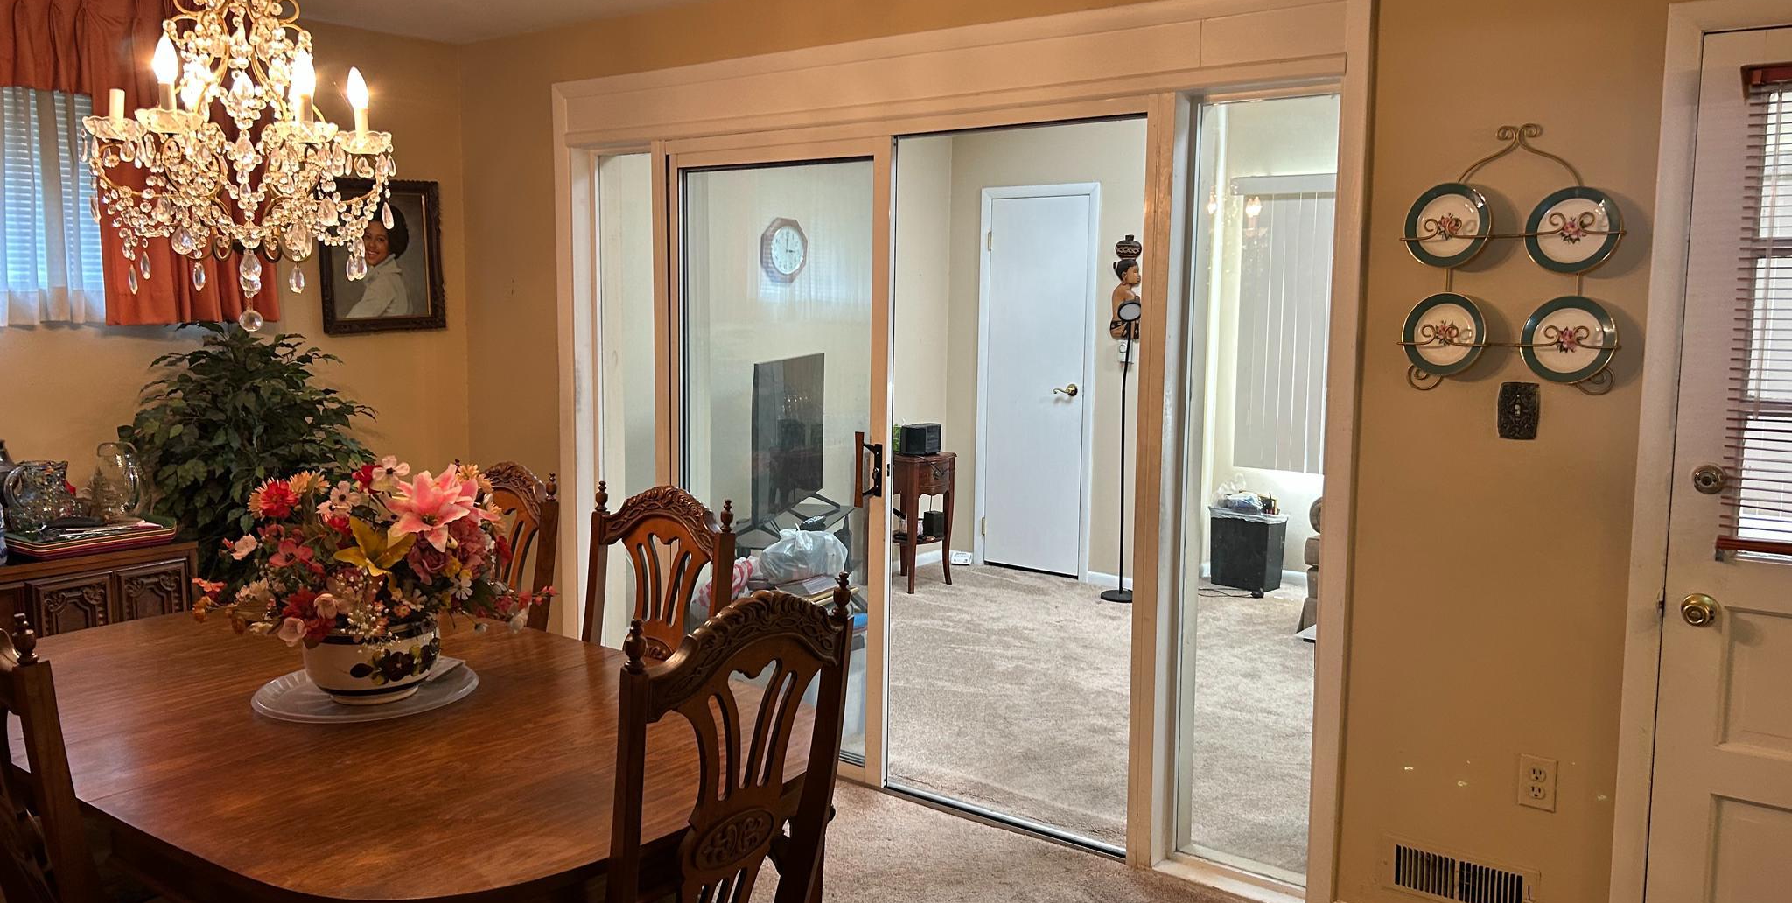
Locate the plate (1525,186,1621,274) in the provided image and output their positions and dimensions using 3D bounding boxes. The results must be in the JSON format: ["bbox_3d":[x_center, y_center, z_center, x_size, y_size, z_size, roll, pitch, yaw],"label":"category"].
[{"bbox_3d":[1.388,-0.453,2.761,0.182,0.182,0.025,5,8,37],"label":"plate"}]

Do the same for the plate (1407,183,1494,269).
[{"bbox_3d":[1.193,-0.488,2.907,0.182,0.182,0.025,5,8,37],"label":"plate"}]

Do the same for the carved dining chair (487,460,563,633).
[{"bbox_3d":[-1.096,0.595,3.166,0.490,1.100,0.550,5,8,37],"label":"carved dining chair"}]

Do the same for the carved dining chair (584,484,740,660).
[{"bbox_3d":[-0.644,0.641,2.788,0.490,1.100,0.550,5,8,37],"label":"carved dining chair"}]

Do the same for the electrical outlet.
[{"bbox_3d":[1.396,0.722,2.925,0.073,0.116,0.009,5,8,37],"label":"electrical outlet"}]

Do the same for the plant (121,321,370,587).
[{"bbox_3d":[-1.931,0.328,4.091,0.700,1.410,0.750,5,8,37],"label":"plant"}]

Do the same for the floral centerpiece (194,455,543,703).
[{"bbox_3d":[-0.995,0.233,2.556,0.660,0.450,0.580,-2,7,-22],"label":"floral centerpiece"}]

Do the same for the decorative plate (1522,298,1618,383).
[{"bbox_3d":[1.391,-0.230,2.784,0.182,0.182,0.025,5,8,37],"label":"decorative plate"}]

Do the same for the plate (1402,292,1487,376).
[{"bbox_3d":[1.193,-0.255,2.933,0.182,0.182,0.025,5,8,37],"label":"plate"}]

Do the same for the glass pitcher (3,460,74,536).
[{"bbox_3d":[-2.480,0.136,3.897,0.150,0.205,0.185,6,9,38],"label":"glass pitcher"}]

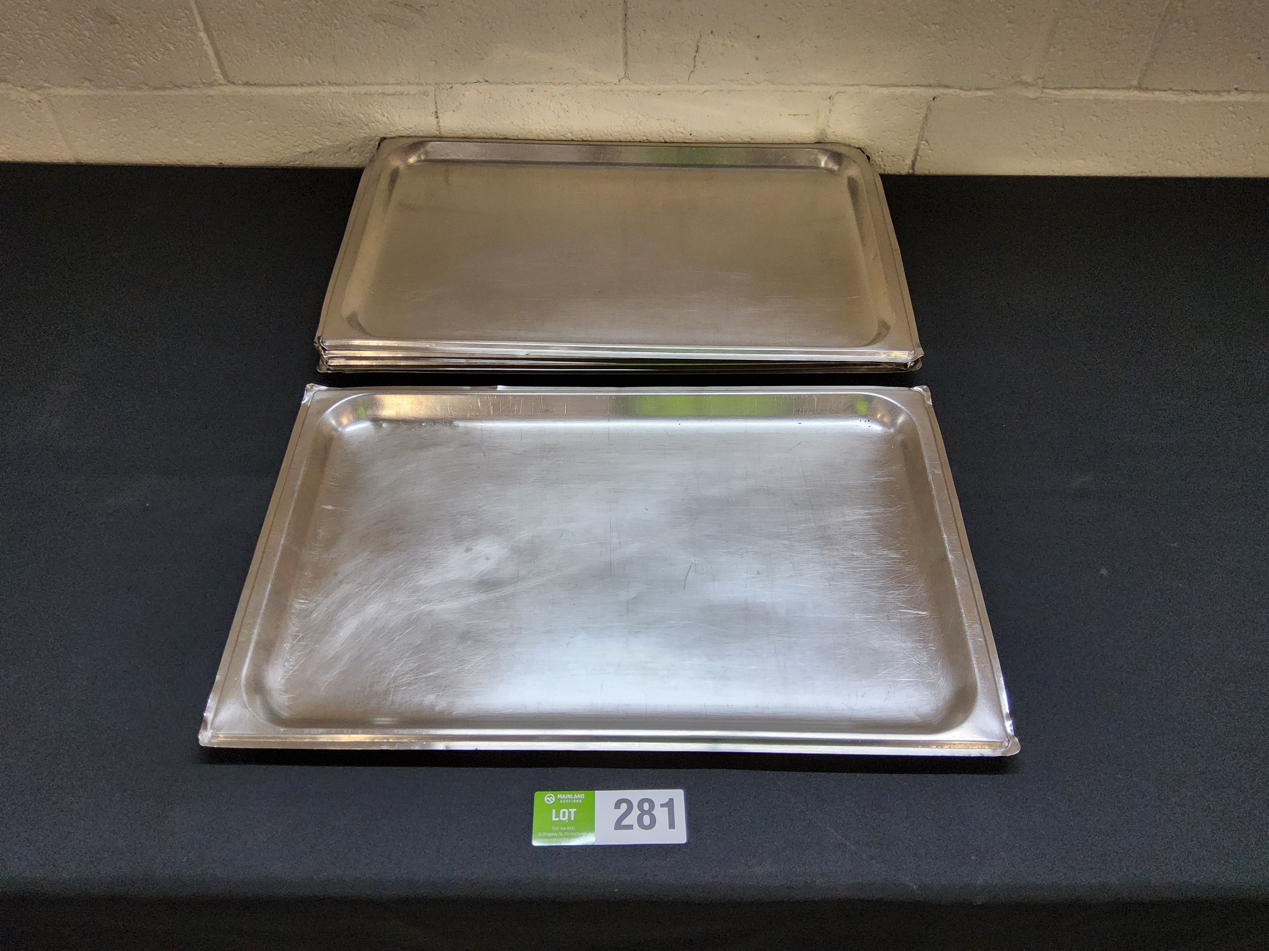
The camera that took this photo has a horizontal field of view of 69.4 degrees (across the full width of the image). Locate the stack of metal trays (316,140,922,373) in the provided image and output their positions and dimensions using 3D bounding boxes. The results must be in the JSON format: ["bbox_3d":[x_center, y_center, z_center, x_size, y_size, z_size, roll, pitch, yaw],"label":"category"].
[{"bbox_3d":[-0.014,-0.225,0.907,0.535,0.038,0.328,1,52,1],"label":"stack of metal trays"}]

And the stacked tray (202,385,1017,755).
[{"bbox_3d":[-0.016,0.055,0.690,0.529,0.022,0.325,0,51,0],"label":"stacked tray"}]

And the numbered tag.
[{"bbox_3d":[-0.016,0.214,0.575,0.095,0.002,0.033,-1,51,-1],"label":"numbered tag"}]

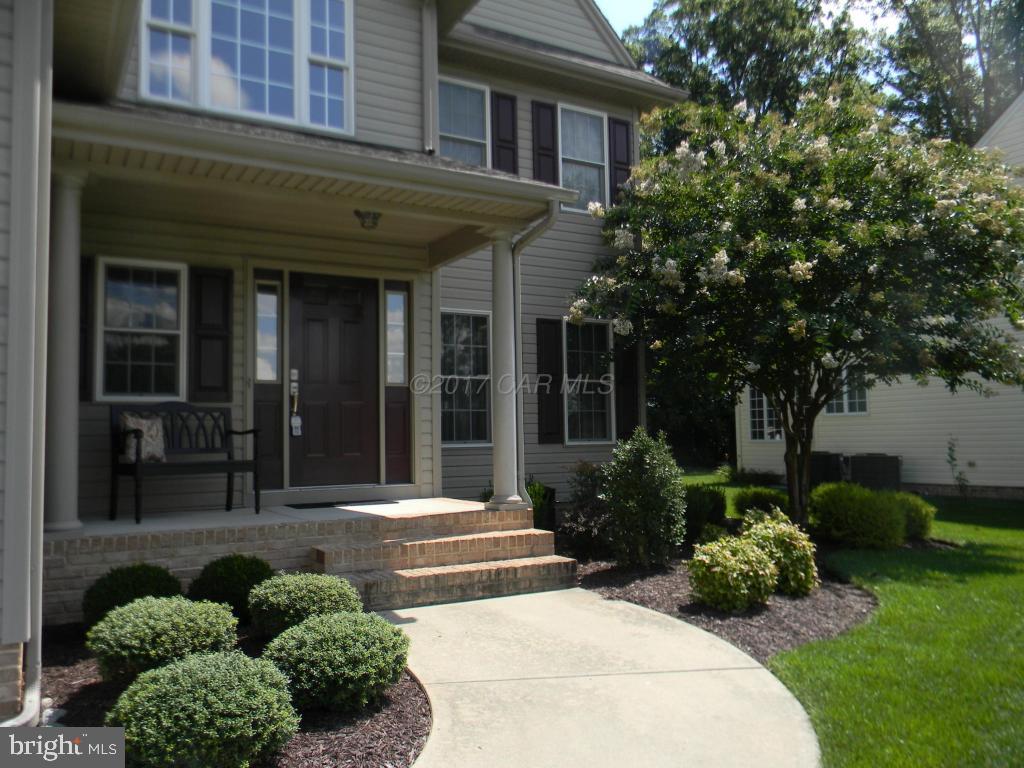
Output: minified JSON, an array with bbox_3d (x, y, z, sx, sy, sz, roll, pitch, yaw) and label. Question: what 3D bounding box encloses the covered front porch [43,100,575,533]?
[{"bbox_3d":[-1.637,-0.578,6.848,3.900,3.310,2.180,1,-5,-29],"label":"covered front porch"}]

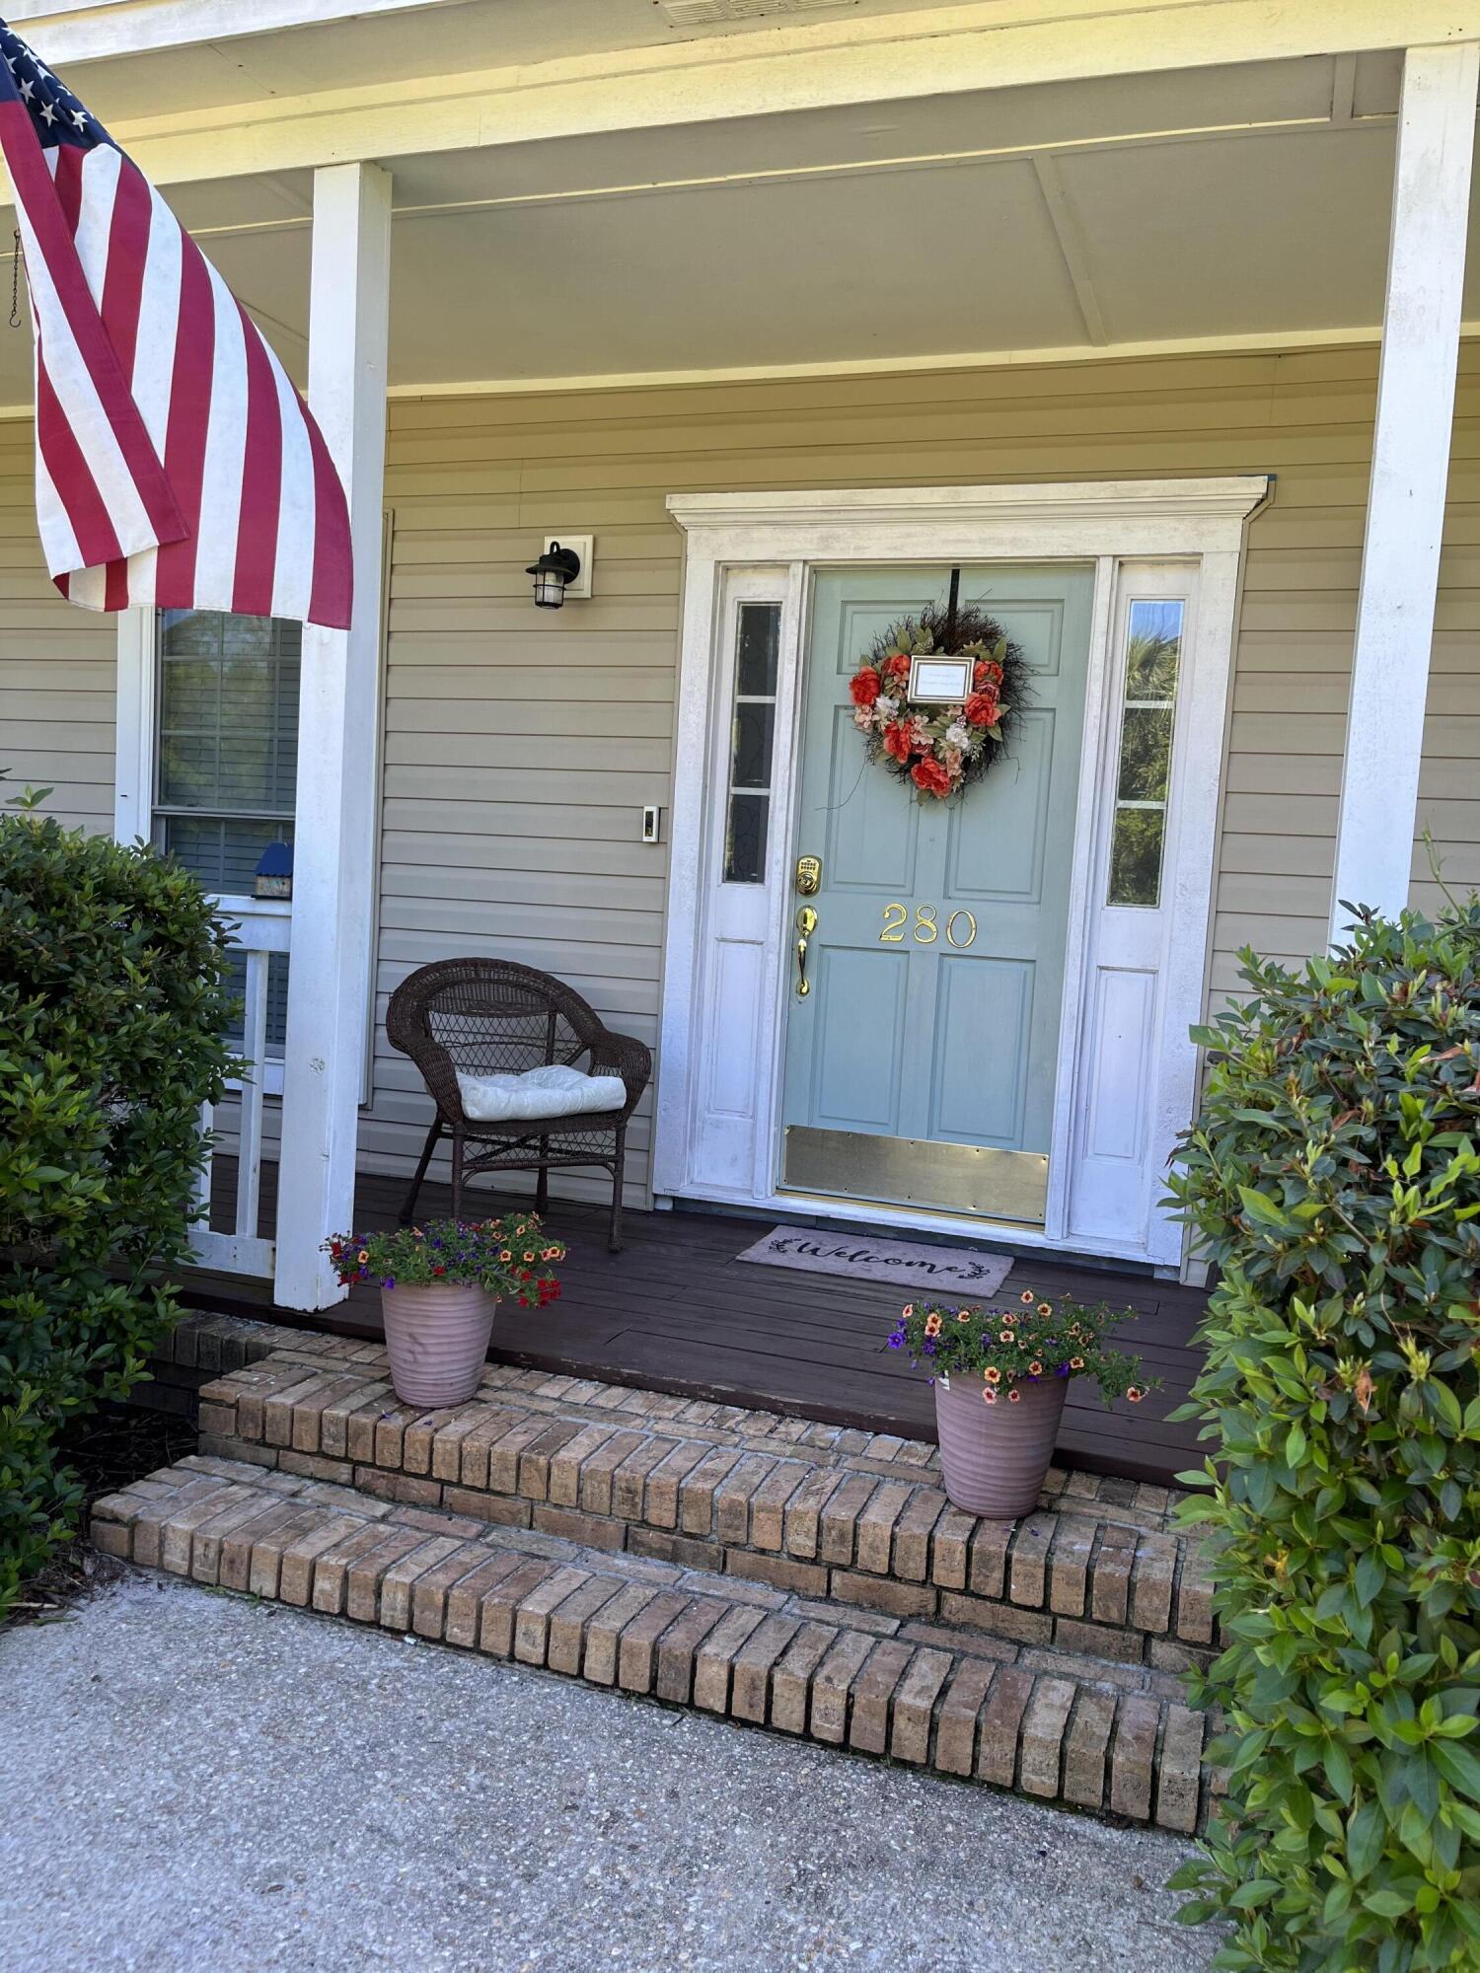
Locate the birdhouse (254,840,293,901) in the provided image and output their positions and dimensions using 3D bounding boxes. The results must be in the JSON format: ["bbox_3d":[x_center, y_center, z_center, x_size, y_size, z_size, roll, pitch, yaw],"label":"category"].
[{"bbox_3d":[-1.144,-0.289,3.751,0.124,0.144,0.114,5,5,19],"label":"birdhouse"}]

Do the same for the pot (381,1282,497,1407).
[{"bbox_3d":[-0.671,0.767,3.312,0.277,0.287,0.277,3,5,0],"label":"pot"}]

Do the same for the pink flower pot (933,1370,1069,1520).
[{"bbox_3d":[0.504,0.867,2.905,0.277,0.292,0.277,3,5,0],"label":"pink flower pot"}]

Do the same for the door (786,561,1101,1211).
[{"bbox_3d":[0.604,-0.296,4.681,0.891,2.020,0.050,5,5,19],"label":"door"}]

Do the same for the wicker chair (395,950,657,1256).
[{"bbox_3d":[-0.702,0.351,4.547,0.653,0.832,0.634,1,5,-31],"label":"wicker chair"}]

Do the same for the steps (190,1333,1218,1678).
[{"bbox_3d":[-0.064,1.045,3.118,2.257,0.163,0.451,5,5,19],"label":"steps"}]

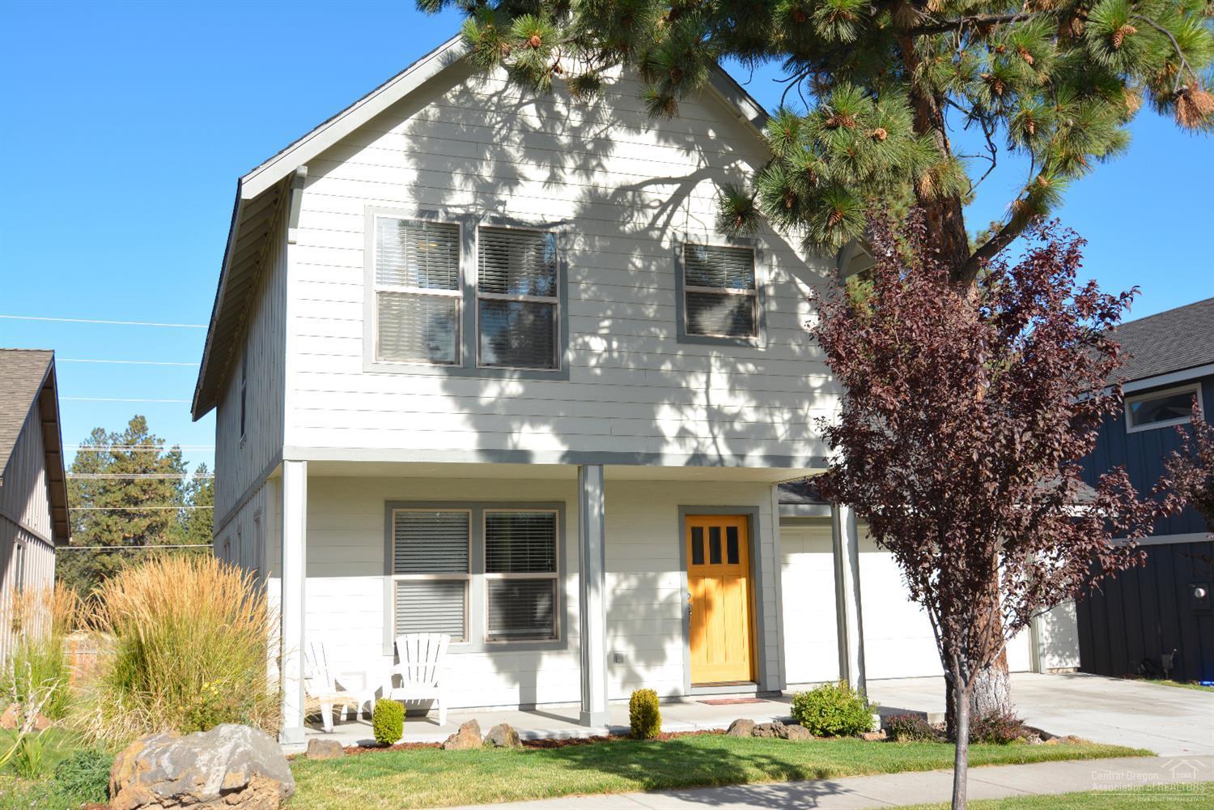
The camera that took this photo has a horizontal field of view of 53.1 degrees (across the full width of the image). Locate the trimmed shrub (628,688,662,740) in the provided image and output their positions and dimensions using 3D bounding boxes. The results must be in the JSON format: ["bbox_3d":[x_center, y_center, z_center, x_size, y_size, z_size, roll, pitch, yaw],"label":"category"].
[{"bbox_3d":[0.386,3.138,12.362,0.337,0.486,0.337,-1,-9,0],"label":"trimmed shrub"}]

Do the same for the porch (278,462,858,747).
[{"bbox_3d":[-0.353,2.109,13.413,6.440,2.750,1.600,2,-9,-20],"label":"porch"}]

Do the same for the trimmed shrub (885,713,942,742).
[{"bbox_3d":[3.259,3.411,12.918,0.614,0.270,0.553,2,-9,-20],"label":"trimmed shrub"}]

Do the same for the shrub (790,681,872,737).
[{"bbox_3d":[2.401,3.230,12.941,0.906,0.559,0.816,2,-9,-20],"label":"shrub"}]

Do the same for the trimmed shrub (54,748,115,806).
[{"bbox_3d":[-3.955,2.805,9.223,0.481,0.380,0.481,2,-9,-20],"label":"trimmed shrub"}]

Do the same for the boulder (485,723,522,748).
[{"bbox_3d":[-1.000,3.182,11.742,0.375,0.227,0.300,2,-9,-20],"label":"boulder"}]

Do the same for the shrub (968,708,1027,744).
[{"bbox_3d":[4.129,3.399,12.910,0.631,0.329,0.568,2,-9,-20],"label":"shrub"}]

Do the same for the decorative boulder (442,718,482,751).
[{"bbox_3d":[-1.388,3.138,11.614,0.409,0.277,0.307,2,-9,-20],"label":"decorative boulder"}]

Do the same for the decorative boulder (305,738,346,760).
[{"bbox_3d":[-2.564,3.118,11.049,0.389,0.168,0.311,2,-9,-20],"label":"decorative boulder"}]

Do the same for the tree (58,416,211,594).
[{"bbox_3d":[-23.200,5.886,59.161,7.200,10.874,7.000,2,-9,-20],"label":"tree"}]

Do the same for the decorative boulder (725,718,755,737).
[{"bbox_3d":[1.387,3.338,12.597,0.341,0.173,0.272,2,-9,-20],"label":"decorative boulder"}]

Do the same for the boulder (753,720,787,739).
[{"bbox_3d":[1.698,3.363,12.640,0.383,0.161,0.306,2,-9,-20],"label":"boulder"}]

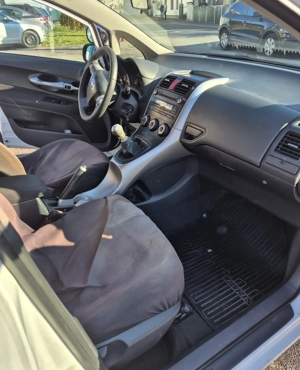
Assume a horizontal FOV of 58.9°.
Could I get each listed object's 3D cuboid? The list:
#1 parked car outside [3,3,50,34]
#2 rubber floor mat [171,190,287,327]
[{"bbox_3d":[-6.988,-7.251,11.941,4.500,1.460,1.800,-4,34,-6],"label":"parked car outside"},{"bbox_3d":[0.345,0.274,1.208,0.580,0.135,0.480,-26,41,-18],"label":"rubber floor mat"}]

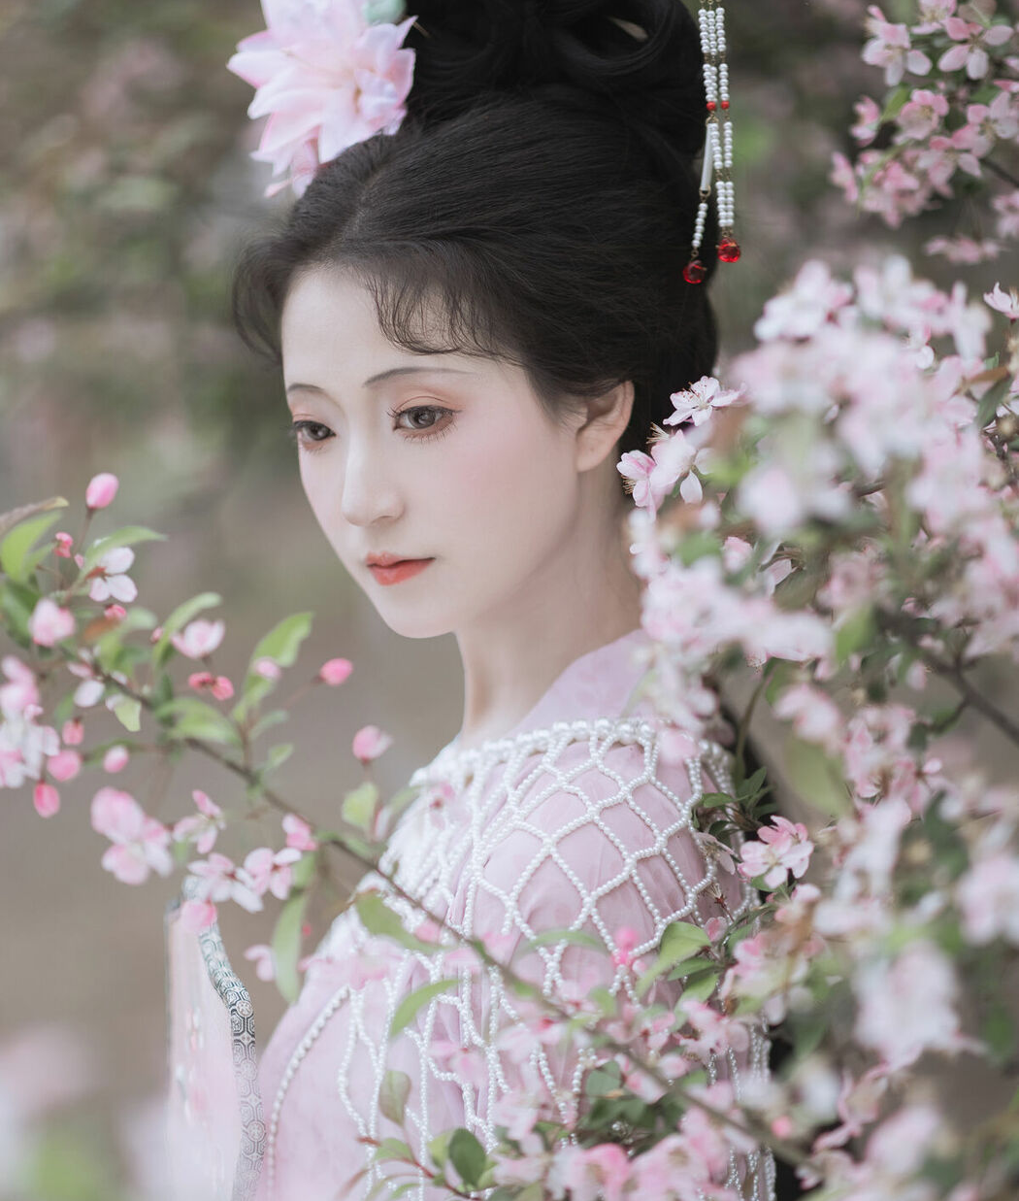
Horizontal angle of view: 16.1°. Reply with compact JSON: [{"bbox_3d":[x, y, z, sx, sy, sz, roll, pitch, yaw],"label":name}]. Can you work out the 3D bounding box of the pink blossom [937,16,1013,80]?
[{"bbox_3d":[0.226,-0.268,1.750,0.037,0.031,0.021,0,2,0],"label":"pink blossom"}]

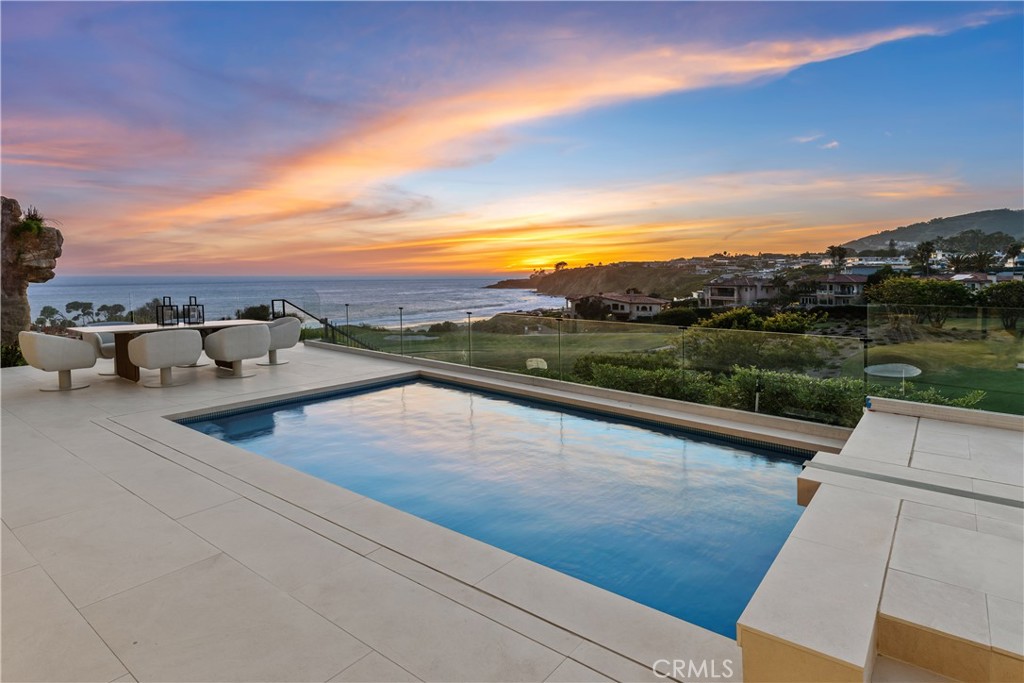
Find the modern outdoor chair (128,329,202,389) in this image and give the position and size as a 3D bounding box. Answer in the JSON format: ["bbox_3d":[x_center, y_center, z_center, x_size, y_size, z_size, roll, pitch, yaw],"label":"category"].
[{"bbox_3d":[-4.662,0.217,7.303,0.690,0.745,0.720,4,8,30],"label":"modern outdoor chair"}]

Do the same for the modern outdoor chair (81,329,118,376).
[{"bbox_3d":[-6.035,0.105,8.235,0.690,0.745,0.720,5,8,33],"label":"modern outdoor chair"}]

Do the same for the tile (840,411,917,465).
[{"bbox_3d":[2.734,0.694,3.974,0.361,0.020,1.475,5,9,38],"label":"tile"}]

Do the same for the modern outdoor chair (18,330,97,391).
[{"bbox_3d":[-5.921,0.246,7.058,0.720,0.745,0.690,5,8,33],"label":"modern outdoor chair"}]

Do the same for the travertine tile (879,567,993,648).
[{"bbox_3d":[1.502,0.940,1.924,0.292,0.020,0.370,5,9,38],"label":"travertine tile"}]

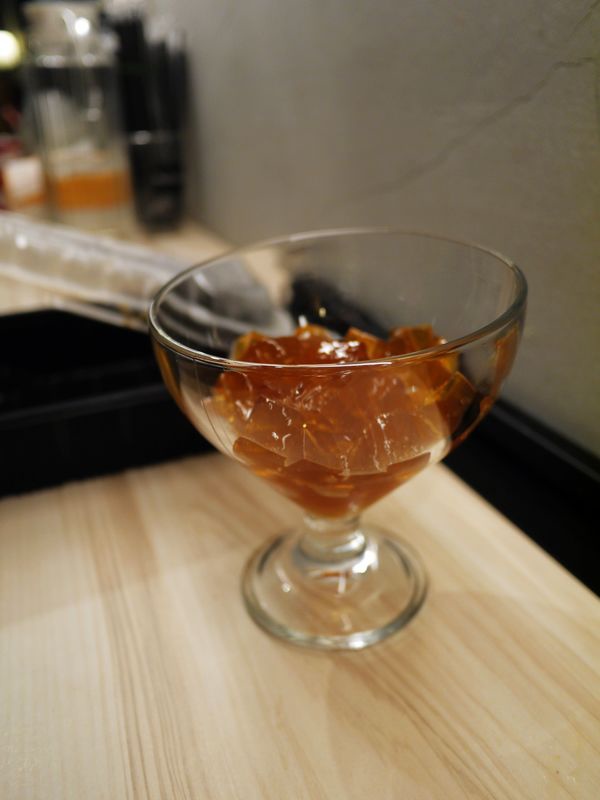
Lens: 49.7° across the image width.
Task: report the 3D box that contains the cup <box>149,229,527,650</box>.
[{"bbox_3d":[0.010,0.015,0.193,0.097,0.102,0.097,-3,29,1],"label":"cup"}]

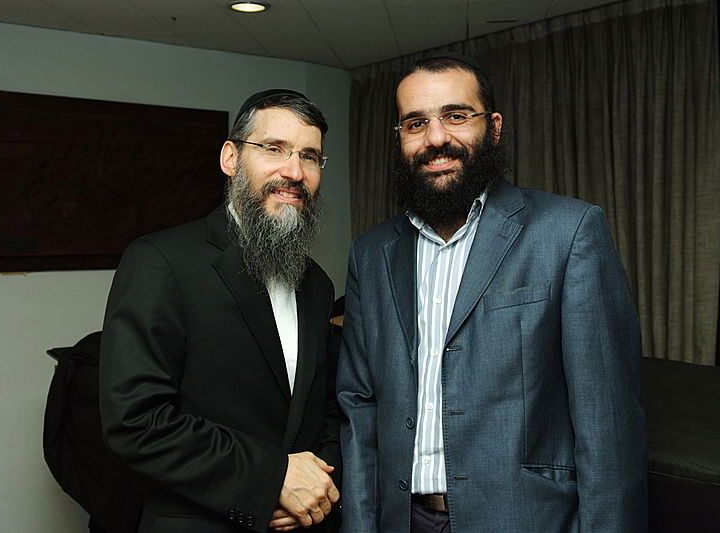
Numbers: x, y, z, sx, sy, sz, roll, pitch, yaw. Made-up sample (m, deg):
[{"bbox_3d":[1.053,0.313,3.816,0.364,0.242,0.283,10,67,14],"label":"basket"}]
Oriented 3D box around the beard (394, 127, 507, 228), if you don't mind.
[{"bbox_3d":[0.149,-0.145,1.430,0.172,0.158,0.130,-5,2,20],"label":"beard"}]

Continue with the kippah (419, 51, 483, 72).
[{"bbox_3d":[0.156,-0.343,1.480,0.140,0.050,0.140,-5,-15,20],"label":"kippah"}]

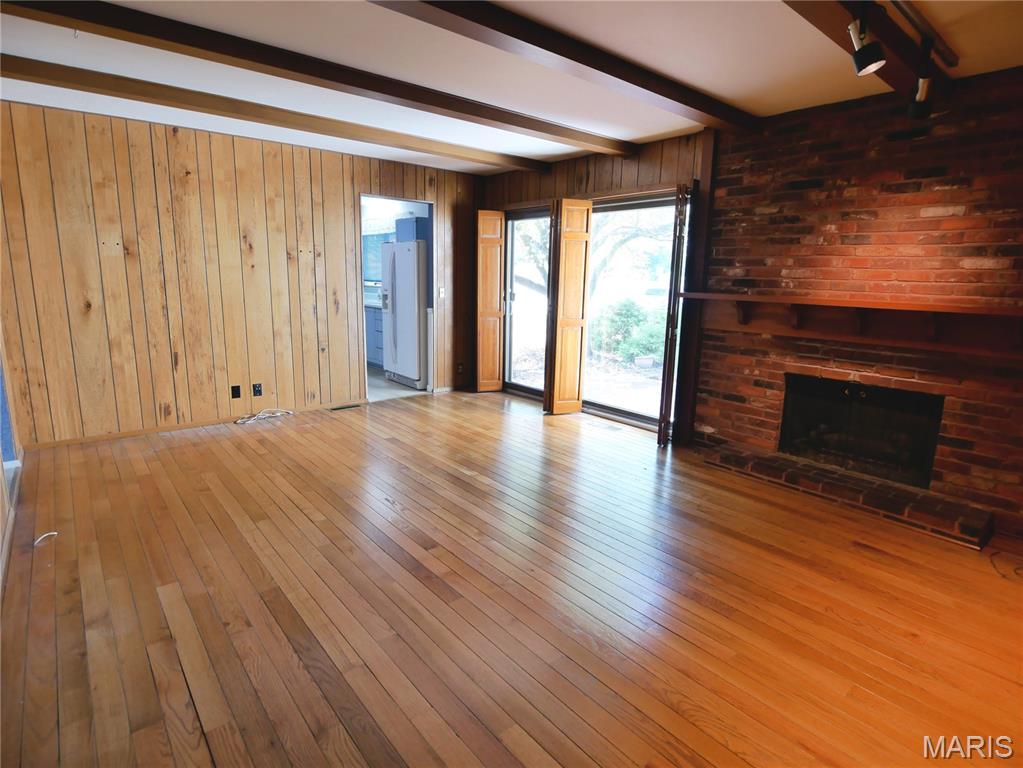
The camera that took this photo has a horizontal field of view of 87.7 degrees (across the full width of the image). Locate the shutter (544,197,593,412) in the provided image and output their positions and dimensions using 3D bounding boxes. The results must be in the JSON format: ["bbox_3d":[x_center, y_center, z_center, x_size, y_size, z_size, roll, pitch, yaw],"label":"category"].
[{"bbox_3d":[0.545,-0.722,5.142,0.320,2.010,0.130,-5,13,-29],"label":"shutter"}]

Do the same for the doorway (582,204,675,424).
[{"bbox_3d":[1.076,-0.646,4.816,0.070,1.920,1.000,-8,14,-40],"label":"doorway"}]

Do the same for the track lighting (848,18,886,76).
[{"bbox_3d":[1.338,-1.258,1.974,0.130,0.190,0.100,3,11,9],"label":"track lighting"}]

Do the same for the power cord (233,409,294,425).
[{"bbox_3d":[-2.256,0.288,4.877,0.530,0.050,0.160,-8,14,-40],"label":"power cord"}]

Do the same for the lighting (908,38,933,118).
[{"bbox_3d":[1.865,-1.387,2.420,0.100,0.310,0.095,-3,12,-22],"label":"lighting"}]

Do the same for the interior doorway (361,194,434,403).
[{"bbox_3d":[-1.193,-0.881,5.677,0.820,2.070,0.130,-8,14,-40],"label":"interior doorway"}]

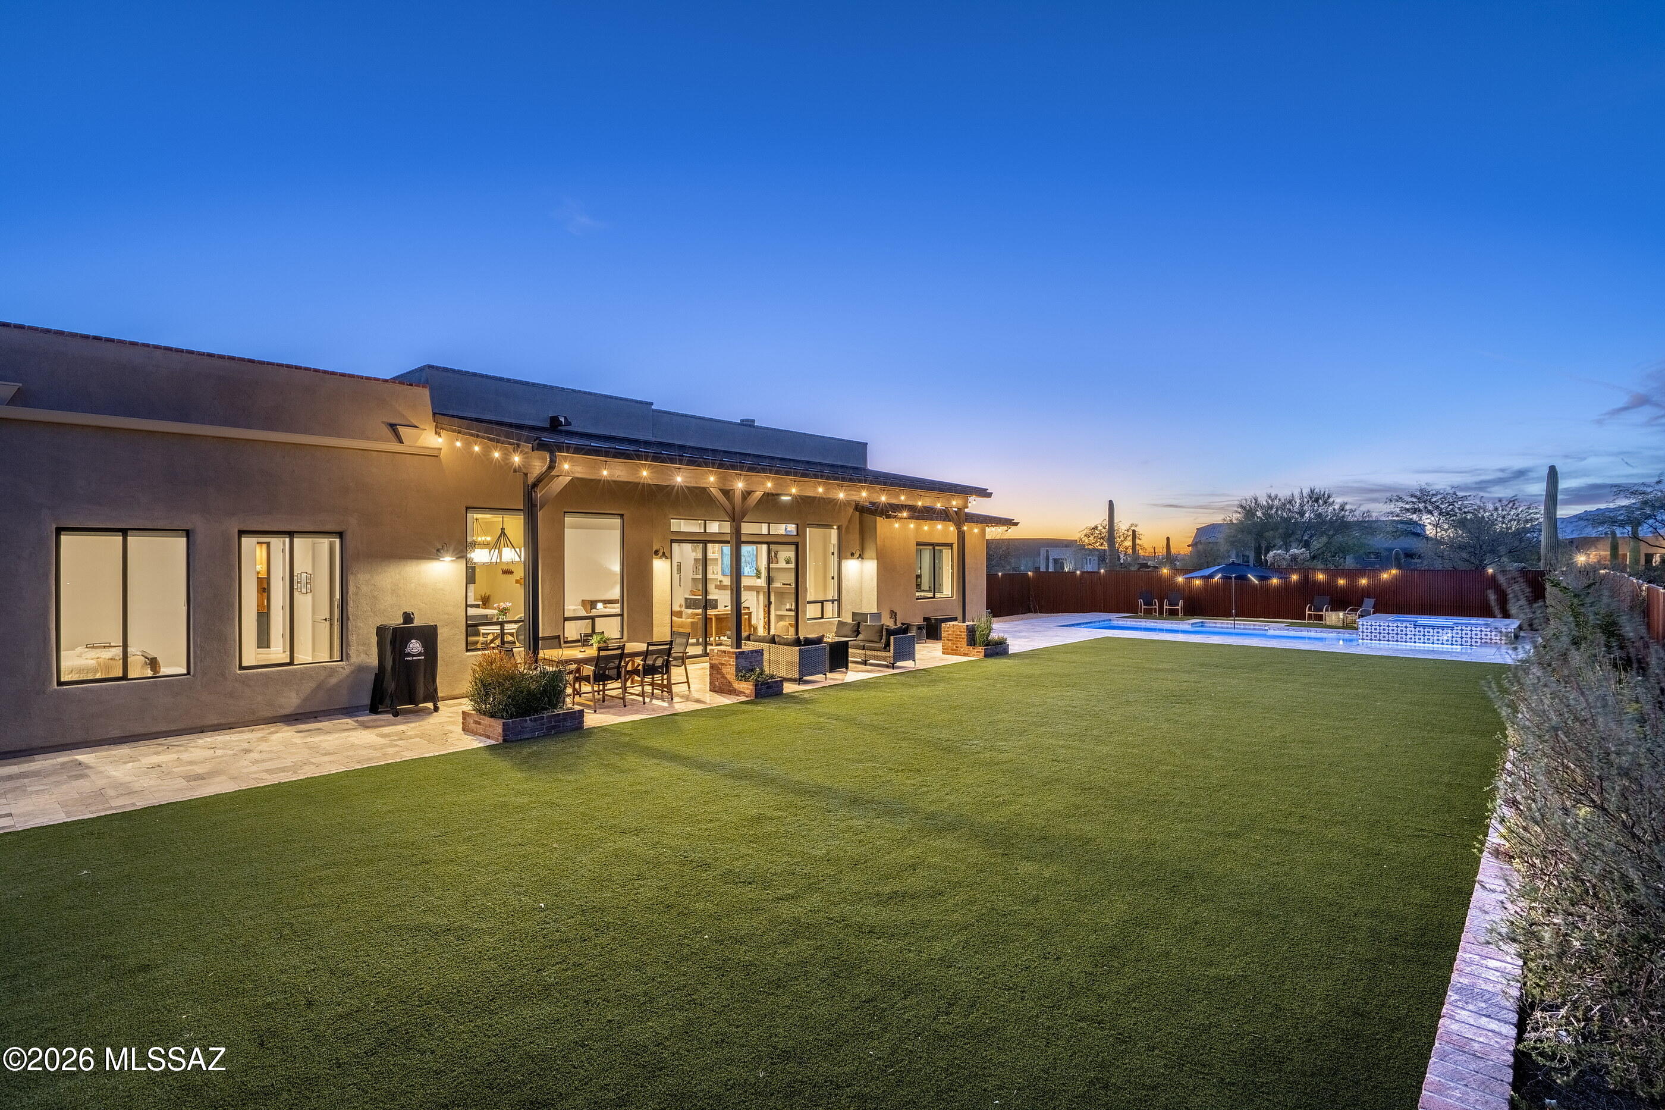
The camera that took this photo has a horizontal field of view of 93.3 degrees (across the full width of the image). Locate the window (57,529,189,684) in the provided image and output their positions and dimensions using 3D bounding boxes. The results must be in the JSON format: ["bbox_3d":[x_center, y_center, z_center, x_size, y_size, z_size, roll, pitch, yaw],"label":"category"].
[{"bbox_3d":[-8.492,0.616,9.443,0.100,1.820,1.190,-1,-1,43],"label":"window"}]

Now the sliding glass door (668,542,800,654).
[{"bbox_3d":[-2.059,0.927,17.200,0.150,2.394,3.725,-1,-1,41],"label":"sliding glass door"}]

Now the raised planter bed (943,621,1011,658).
[{"bbox_3d":[3.293,1.941,18.137,1.080,0.700,1.050,-1,-1,41],"label":"raised planter bed"}]

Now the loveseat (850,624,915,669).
[{"bbox_3d":[0.795,1.875,16.350,1.730,0.790,0.760,-1,-1,41],"label":"loveseat"}]

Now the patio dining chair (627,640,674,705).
[{"bbox_3d":[-2.768,1.759,11.959,0.550,0.910,0.630,0,-1,-41],"label":"patio dining chair"}]

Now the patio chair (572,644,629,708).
[{"bbox_3d":[-3.356,1.763,11.427,0.630,0.900,0.560,-1,-1,41],"label":"patio chair"}]

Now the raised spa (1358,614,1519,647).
[{"bbox_3d":[17.152,2.139,22.290,3.450,0.560,3.400,-1,-1,41],"label":"raised spa"}]

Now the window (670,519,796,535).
[{"bbox_3d":[-2.001,-0.572,16.994,0.100,0.280,3.530,-1,-1,43],"label":"window"}]

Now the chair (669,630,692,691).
[{"bbox_3d":[-2.703,1.761,13.009,0.620,0.920,0.550,0,-1,-43],"label":"chair"}]

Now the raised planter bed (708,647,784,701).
[{"bbox_3d":[-1.404,1.883,12.741,1.070,0.690,0.640,-1,-1,41],"label":"raised planter bed"}]

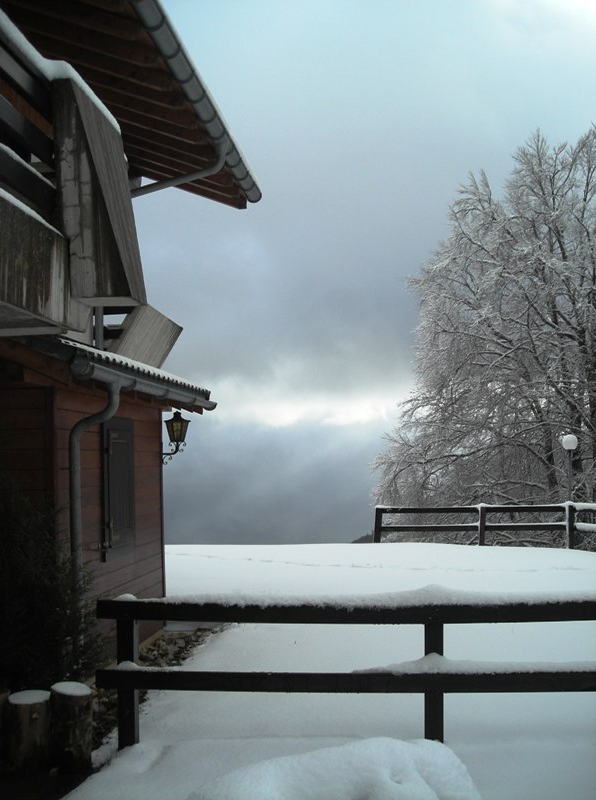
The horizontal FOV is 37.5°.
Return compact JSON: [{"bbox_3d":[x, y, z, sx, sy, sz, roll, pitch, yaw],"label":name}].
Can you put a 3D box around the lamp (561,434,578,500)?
[{"bbox_3d":[7.556,2.549,24.206,0.430,3.250,0.430,-1,-3,0],"label":"lamp"}]

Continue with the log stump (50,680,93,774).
[{"bbox_3d":[-1.470,2.117,5.686,0.265,0.490,0.265,-1,-3,0],"label":"log stump"}]

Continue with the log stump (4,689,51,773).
[{"bbox_3d":[-1.744,2.151,5.687,0.285,0.440,0.285,-1,-3,0],"label":"log stump"}]

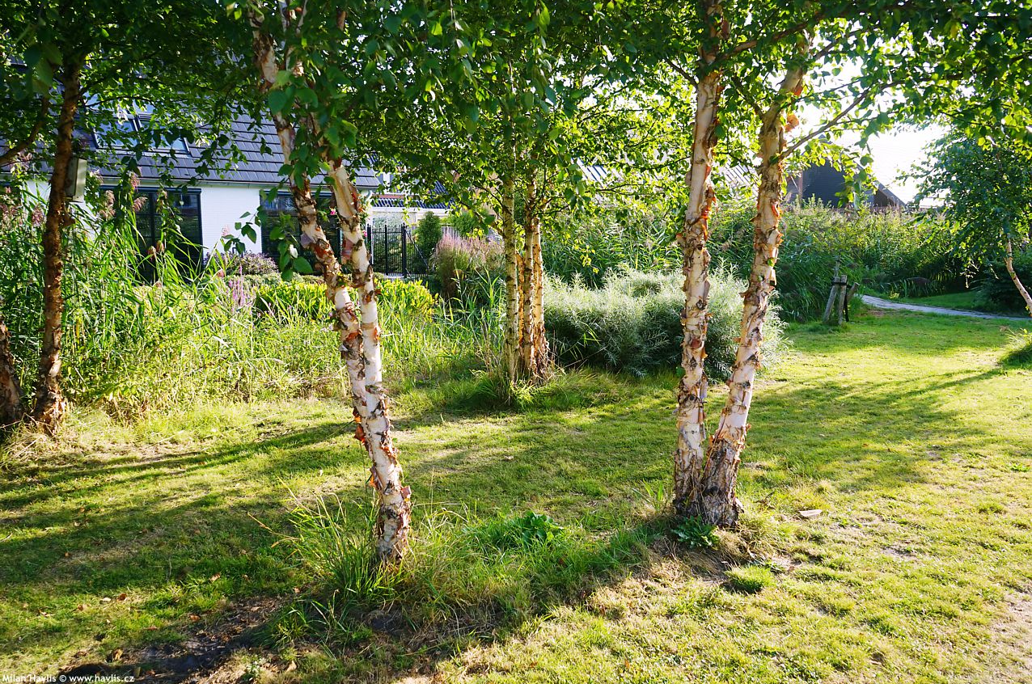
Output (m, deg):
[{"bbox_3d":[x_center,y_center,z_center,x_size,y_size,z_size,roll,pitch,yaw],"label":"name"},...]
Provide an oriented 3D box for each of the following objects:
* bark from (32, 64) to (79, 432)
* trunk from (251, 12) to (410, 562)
[{"bbox_3d":[-3.660,-0.710,6.382,0.580,2.920,0.280,0,8,0],"label":"bark"},{"bbox_3d":[-0.860,-0.193,3.828,0.680,2.570,0.360,0,8,0],"label":"trunk"}]

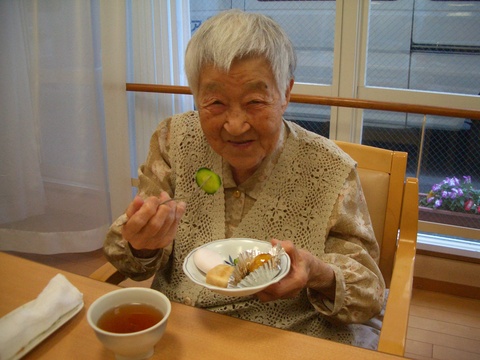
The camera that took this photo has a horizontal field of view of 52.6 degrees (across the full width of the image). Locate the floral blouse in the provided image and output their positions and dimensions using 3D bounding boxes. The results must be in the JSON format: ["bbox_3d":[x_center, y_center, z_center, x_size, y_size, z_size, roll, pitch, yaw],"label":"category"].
[{"bbox_3d":[0.046,0.104,0.912,0.470,0.480,0.380,8,19,19],"label":"floral blouse"}]

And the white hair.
[{"bbox_3d":[0.002,-0.201,0.790,0.180,0.180,0.200,5,30,11],"label":"white hair"}]

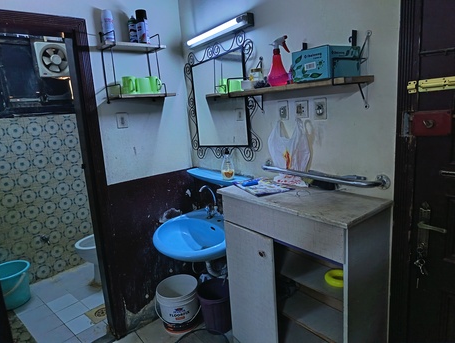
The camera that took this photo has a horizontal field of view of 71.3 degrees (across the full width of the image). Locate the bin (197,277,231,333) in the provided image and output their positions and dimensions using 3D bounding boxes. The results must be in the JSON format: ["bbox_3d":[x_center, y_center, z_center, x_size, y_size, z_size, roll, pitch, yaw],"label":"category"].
[{"bbox_3d":[-0.057,0.946,2.216,0.280,0.284,0.280,-4,11,-3],"label":"bin"}]

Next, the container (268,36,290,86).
[{"bbox_3d":[0.242,-0.500,1.465,0.100,0.222,0.108,-3,11,1],"label":"container"}]

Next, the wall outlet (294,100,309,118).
[{"bbox_3d":[0.373,-0.310,1.587,0.018,0.088,0.083,-12,14,-38],"label":"wall outlet"}]

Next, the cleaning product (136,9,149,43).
[{"bbox_3d":[-0.528,-0.890,1.992,0.067,0.211,0.067,-3,11,5],"label":"cleaning product"}]

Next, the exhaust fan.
[{"bbox_3d":[-1.682,-1.083,3.104,0.310,0.305,0.120,-14,15,-42],"label":"exhaust fan"}]

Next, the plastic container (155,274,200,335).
[{"bbox_3d":[-0.357,0.984,2.333,0.310,0.305,0.310,-6,11,-11],"label":"plastic container"}]

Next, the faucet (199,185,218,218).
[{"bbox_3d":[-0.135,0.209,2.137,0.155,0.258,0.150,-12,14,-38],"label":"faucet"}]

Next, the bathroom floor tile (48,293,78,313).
[{"bbox_3d":[-1.401,1.123,2.700,0.195,0.010,0.195,6,14,42],"label":"bathroom floor tile"}]

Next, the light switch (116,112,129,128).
[{"bbox_3d":[-0.667,-0.324,2.018,0.075,0.092,0.012,-12,14,-38],"label":"light switch"}]

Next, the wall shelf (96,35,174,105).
[{"bbox_3d":[-0.561,-0.661,2.025,0.400,0.420,0.205,-12,14,-38],"label":"wall shelf"}]

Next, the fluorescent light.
[{"bbox_3d":[-0.071,-0.822,1.872,0.075,0.068,0.585,-12,14,-38],"label":"fluorescent light"}]

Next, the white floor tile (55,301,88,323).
[{"bbox_3d":[-1.253,1.139,2.565,0.195,0.010,0.195,6,14,42],"label":"white floor tile"}]

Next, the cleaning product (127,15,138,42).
[{"bbox_3d":[-0.567,-0.854,1.923,0.058,0.166,0.058,-6,11,-14],"label":"cleaning product"}]

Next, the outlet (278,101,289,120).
[{"bbox_3d":[0.298,-0.323,1.677,0.018,0.100,0.074,-12,14,-38],"label":"outlet"}]

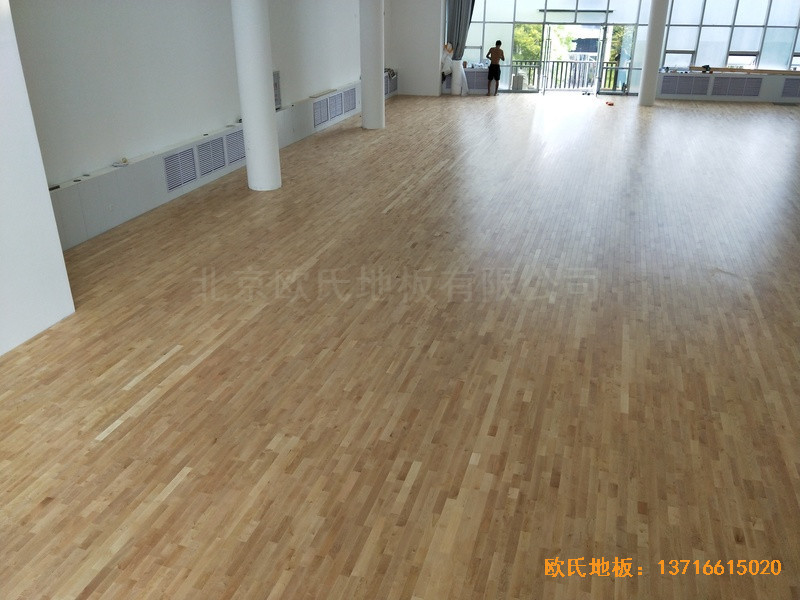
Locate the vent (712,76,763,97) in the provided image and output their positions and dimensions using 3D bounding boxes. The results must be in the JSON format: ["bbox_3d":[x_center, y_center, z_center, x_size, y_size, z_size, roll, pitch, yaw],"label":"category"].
[{"bbox_3d":[10.422,-6.585,17.862,1.320,0.530,0.050,9,29,17],"label":"vent"}]

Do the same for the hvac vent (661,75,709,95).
[{"bbox_3d":[9.045,-6.783,18.299,1.330,0.540,0.050,9,29,17],"label":"hvac vent"}]

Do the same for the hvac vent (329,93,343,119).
[{"bbox_3d":[-1.637,-4.991,14.911,0.050,0.540,0.770,9,29,17],"label":"hvac vent"}]

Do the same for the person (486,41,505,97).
[{"bbox_3d":[3.140,-7.600,18.970,0.550,1.690,0.360,9,29,17],"label":"person"}]

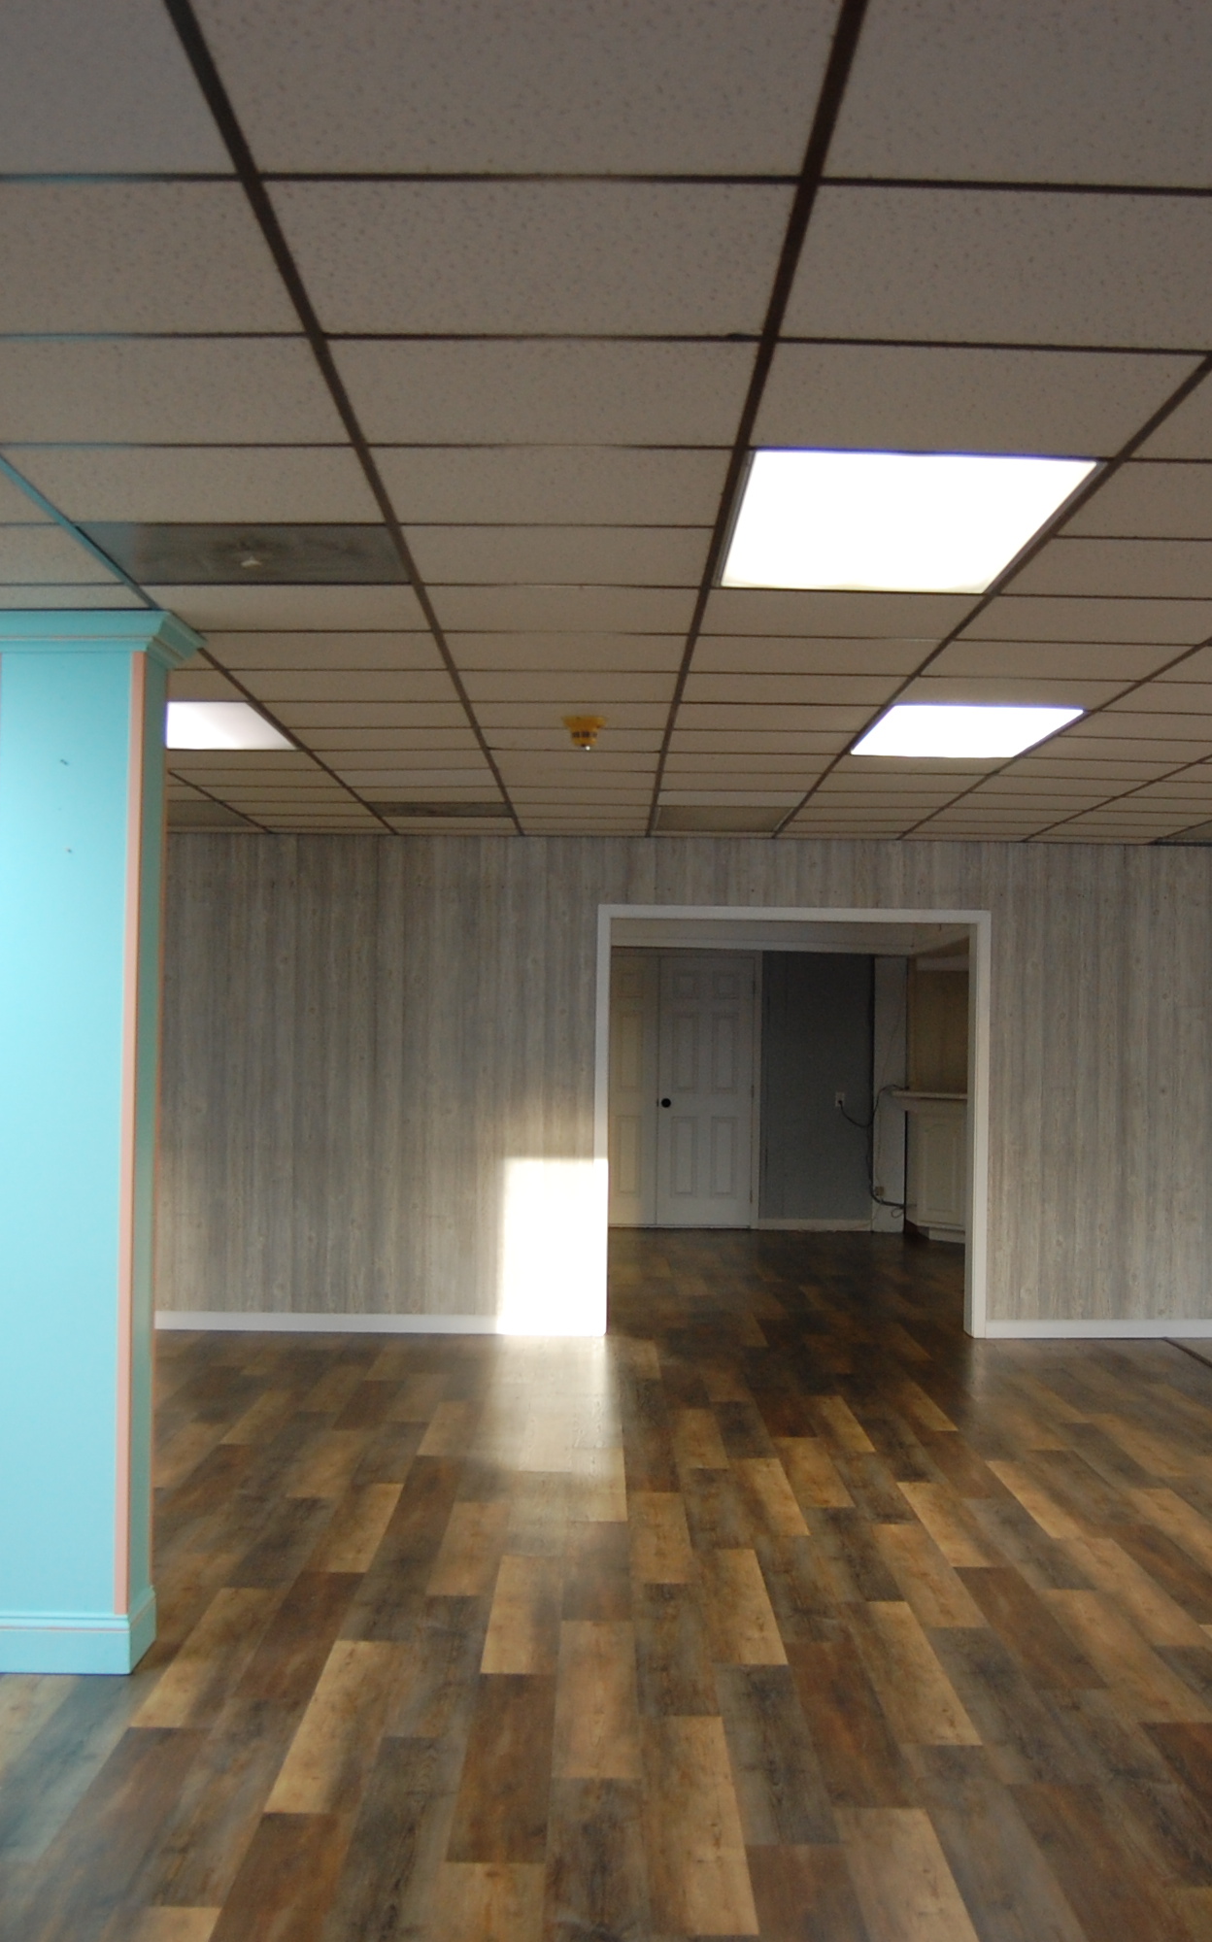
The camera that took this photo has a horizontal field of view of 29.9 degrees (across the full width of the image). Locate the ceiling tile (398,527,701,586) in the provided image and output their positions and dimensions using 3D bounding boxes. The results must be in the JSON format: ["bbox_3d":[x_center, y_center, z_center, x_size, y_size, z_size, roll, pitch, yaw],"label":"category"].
[{"bbox_3d":[-0.091,-0.834,4.547,0.605,0.020,0.600,1,-1,0],"label":"ceiling tile"}]

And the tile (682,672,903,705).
[{"bbox_3d":[0.514,-0.790,6.380,0.605,0.020,0.605,1,-1,0],"label":"tile"}]

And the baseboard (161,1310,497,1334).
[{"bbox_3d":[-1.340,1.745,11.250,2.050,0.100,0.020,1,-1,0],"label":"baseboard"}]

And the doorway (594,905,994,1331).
[{"bbox_3d":[0.892,0.719,10.872,1.880,2.050,0.170,0,-1,0],"label":"doorway"}]

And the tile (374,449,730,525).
[{"bbox_3d":[-0.085,-0.838,3.949,0.605,0.020,0.605,0,-1,0],"label":"tile"}]

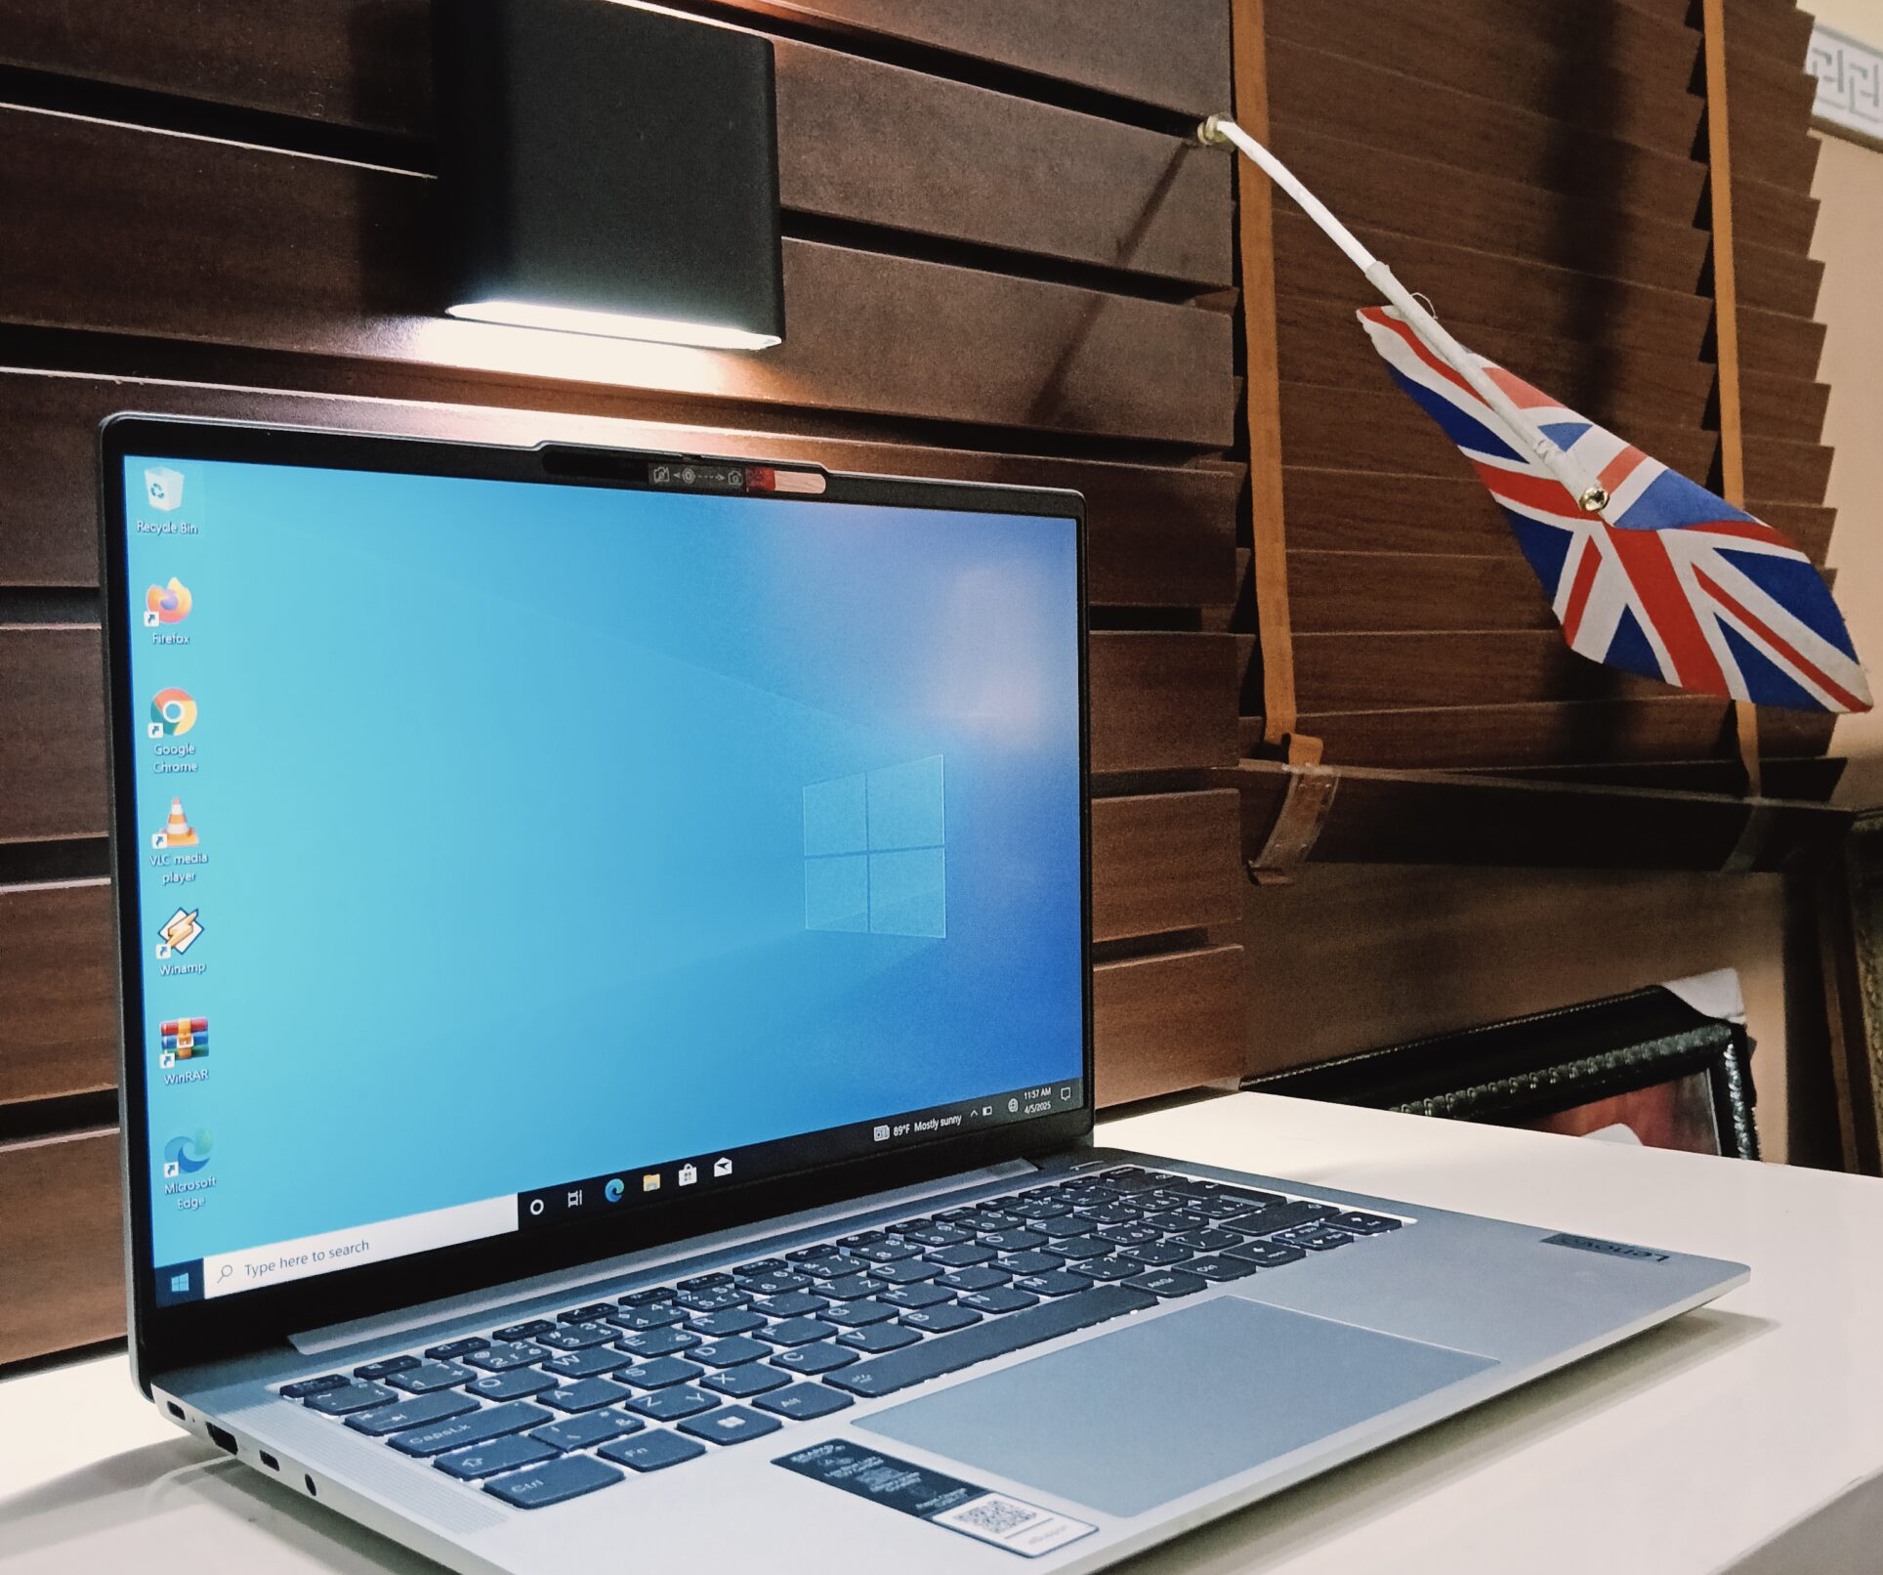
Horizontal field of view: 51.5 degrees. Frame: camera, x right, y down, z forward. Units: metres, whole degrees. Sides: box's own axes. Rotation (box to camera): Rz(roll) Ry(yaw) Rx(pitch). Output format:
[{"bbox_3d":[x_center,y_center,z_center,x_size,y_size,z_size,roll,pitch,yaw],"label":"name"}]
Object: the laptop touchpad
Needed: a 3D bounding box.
[{"bbox_3d":[0.052,0.127,0.410,0.119,0.003,0.075,-3,1,-42],"label":"laptop touchpad"}]

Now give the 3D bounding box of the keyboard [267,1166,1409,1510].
[{"bbox_3d":[-0.007,0.128,0.490,0.280,0.005,0.107,-3,1,-42],"label":"keyboard"}]

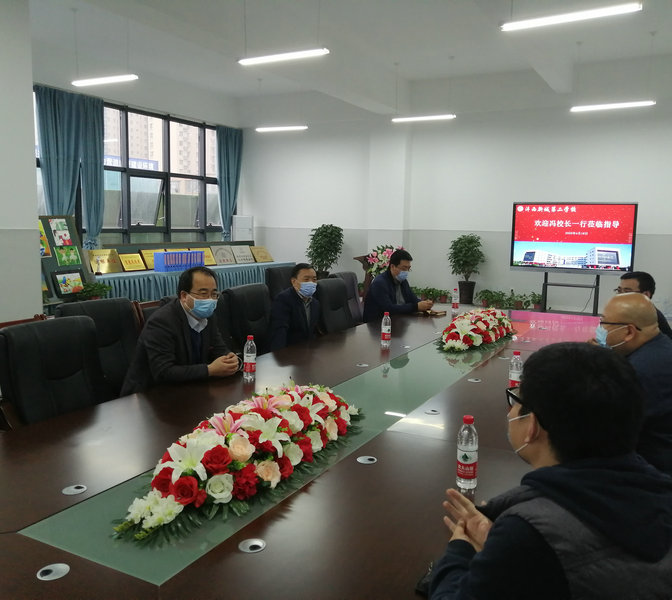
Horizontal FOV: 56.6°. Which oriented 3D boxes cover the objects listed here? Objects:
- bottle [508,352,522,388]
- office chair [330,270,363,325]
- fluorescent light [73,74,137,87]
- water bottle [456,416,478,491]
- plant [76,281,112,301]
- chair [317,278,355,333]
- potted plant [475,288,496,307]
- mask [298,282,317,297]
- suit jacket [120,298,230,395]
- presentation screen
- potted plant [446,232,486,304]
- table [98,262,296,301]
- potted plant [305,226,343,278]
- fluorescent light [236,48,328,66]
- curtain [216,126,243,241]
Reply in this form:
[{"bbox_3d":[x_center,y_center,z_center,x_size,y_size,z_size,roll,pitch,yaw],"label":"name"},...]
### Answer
[{"bbox_3d":[0.870,0.365,3.022,0.064,0.232,0.064,4,8,28],"label":"bottle"},{"bbox_3d":[0.258,0.321,5.886,0.680,1.100,0.620,5,8,28],"label":"office chair"},{"bbox_3d":[-3.135,-2.979,8.468,1.220,0.070,0.110,4,8,28],"label":"fluorescent light"},{"bbox_3d":[0.417,0.477,1.966,0.064,0.232,0.064,4,8,28],"label":"water bottle"},{"bbox_3d":[-3.122,-0.097,8.100,0.440,0.360,0.440,5,8,28],"label":"plant"},{"bbox_3d":[0.098,0.407,5.126,0.680,1.100,0.620,5,8,32],"label":"chair"},{"bbox_3d":[2.897,-0.015,12.129,0.420,0.400,0.420,5,8,28],"label":"potted plant"},{"bbox_3d":[-0.198,-0.074,4.420,0.140,0.110,0.080,-4,16,-36],"label":"mask"},{"bbox_3d":[-0.827,0.331,3.242,0.500,0.680,0.580,6,8,36],"label":"suit jacket"},{"bbox_3d":[4.064,-1.063,10.749,1.980,1.200,0.090,5,8,28],"label":"presentation screen"},{"bbox_3d":[2.495,-0.537,12.118,0.720,1.425,0.720,5,8,28],"label":"potted plant"},{"bbox_3d":[-2.562,-0.211,11.511,0.880,0.750,5.200,5,8,28],"label":"table"},{"bbox_3d":[-0.223,-0.779,13.156,0.820,1.573,0.820,1,7,0],"label":"potted plant"},{"bbox_3d":[-0.588,-2.785,7.138,1.220,0.070,0.110,4,8,28],"label":"fluorescent light"},{"bbox_3d":[-2.524,-2.731,14.889,0.200,2.750,0.950,4,8,28],"label":"curtain"}]

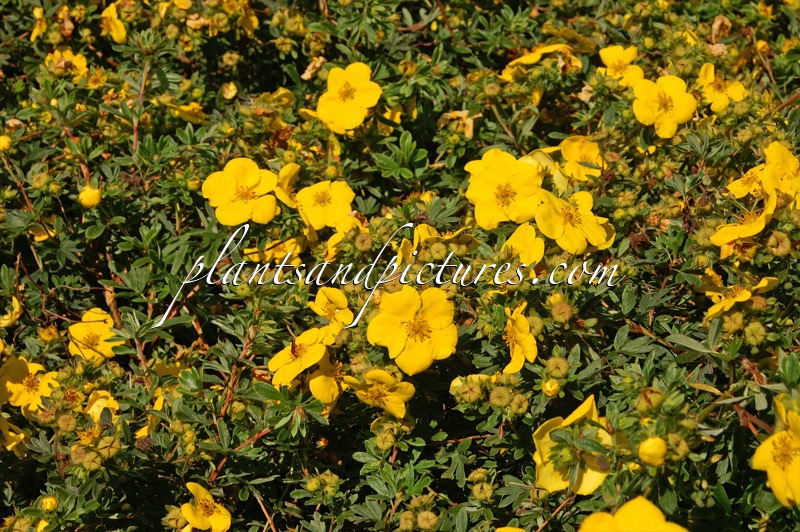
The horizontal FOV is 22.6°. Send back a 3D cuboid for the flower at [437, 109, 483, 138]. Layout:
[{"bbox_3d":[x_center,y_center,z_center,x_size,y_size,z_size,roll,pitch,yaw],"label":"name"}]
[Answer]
[{"bbox_3d":[0.030,-0.071,1.008,0.023,0.016,0.016,0,60,0],"label":"flower"}]

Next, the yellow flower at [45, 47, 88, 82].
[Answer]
[{"bbox_3d":[-0.183,-0.111,1.103,0.026,0.013,0.024,-3,57,-5],"label":"yellow flower"}]

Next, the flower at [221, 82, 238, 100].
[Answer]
[{"bbox_3d":[-0.091,-0.093,1.070,0.009,0.010,0.009,7,30,0],"label":"flower"}]

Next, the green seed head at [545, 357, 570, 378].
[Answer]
[{"bbox_3d":[0.059,0.038,0.751,0.009,0.007,0.009,0,72,0],"label":"green seed head"}]

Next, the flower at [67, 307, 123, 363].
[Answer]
[{"bbox_3d":[-0.123,0.029,0.810,0.025,0.009,0.025,5,66,10],"label":"flower"}]

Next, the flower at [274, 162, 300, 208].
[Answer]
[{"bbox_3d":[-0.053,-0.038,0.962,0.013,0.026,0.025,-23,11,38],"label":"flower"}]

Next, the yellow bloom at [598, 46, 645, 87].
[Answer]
[{"bbox_3d":[0.126,-0.114,1.142,0.029,0.012,0.027,0,63,0],"label":"yellow bloom"}]

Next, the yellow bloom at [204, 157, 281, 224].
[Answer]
[{"bbox_3d":[-0.068,-0.032,0.860,0.033,0.012,0.032,-2,65,-3],"label":"yellow bloom"}]

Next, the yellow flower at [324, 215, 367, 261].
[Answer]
[{"bbox_3d":[-0.023,-0.012,0.830,0.023,0.013,0.021,23,67,32],"label":"yellow flower"}]

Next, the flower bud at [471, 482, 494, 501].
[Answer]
[{"bbox_3d":[0.028,0.077,0.686,0.008,0.006,0.007,0,53,0],"label":"flower bud"}]

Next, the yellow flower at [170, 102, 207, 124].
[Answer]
[{"bbox_3d":[-0.109,-0.079,1.030,0.021,0.009,0.021,25,8,40],"label":"yellow flower"}]

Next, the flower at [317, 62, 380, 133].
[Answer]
[{"bbox_3d":[-0.024,-0.079,0.940,0.032,0.010,0.033,7,70,9],"label":"flower"}]

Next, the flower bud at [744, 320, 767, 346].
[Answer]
[{"bbox_3d":[0.142,0.027,0.800,0.009,0.008,0.009,0,63,0],"label":"flower bud"}]

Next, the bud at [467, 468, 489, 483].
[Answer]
[{"bbox_3d":[0.027,0.072,0.691,0.007,0.005,0.008,-16,29,-6],"label":"bud"}]

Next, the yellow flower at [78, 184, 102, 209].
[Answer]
[{"bbox_3d":[-0.142,-0.032,0.914,0.011,0.011,0.011,0,66,0],"label":"yellow flower"}]

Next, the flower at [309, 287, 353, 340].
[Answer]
[{"bbox_3d":[-0.027,0.018,0.775,0.020,0.012,0.022,5,67,9],"label":"flower"}]

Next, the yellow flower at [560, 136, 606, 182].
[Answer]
[{"bbox_3d":[0.090,-0.052,0.990,0.025,0.009,0.025,-5,60,-10],"label":"yellow flower"}]

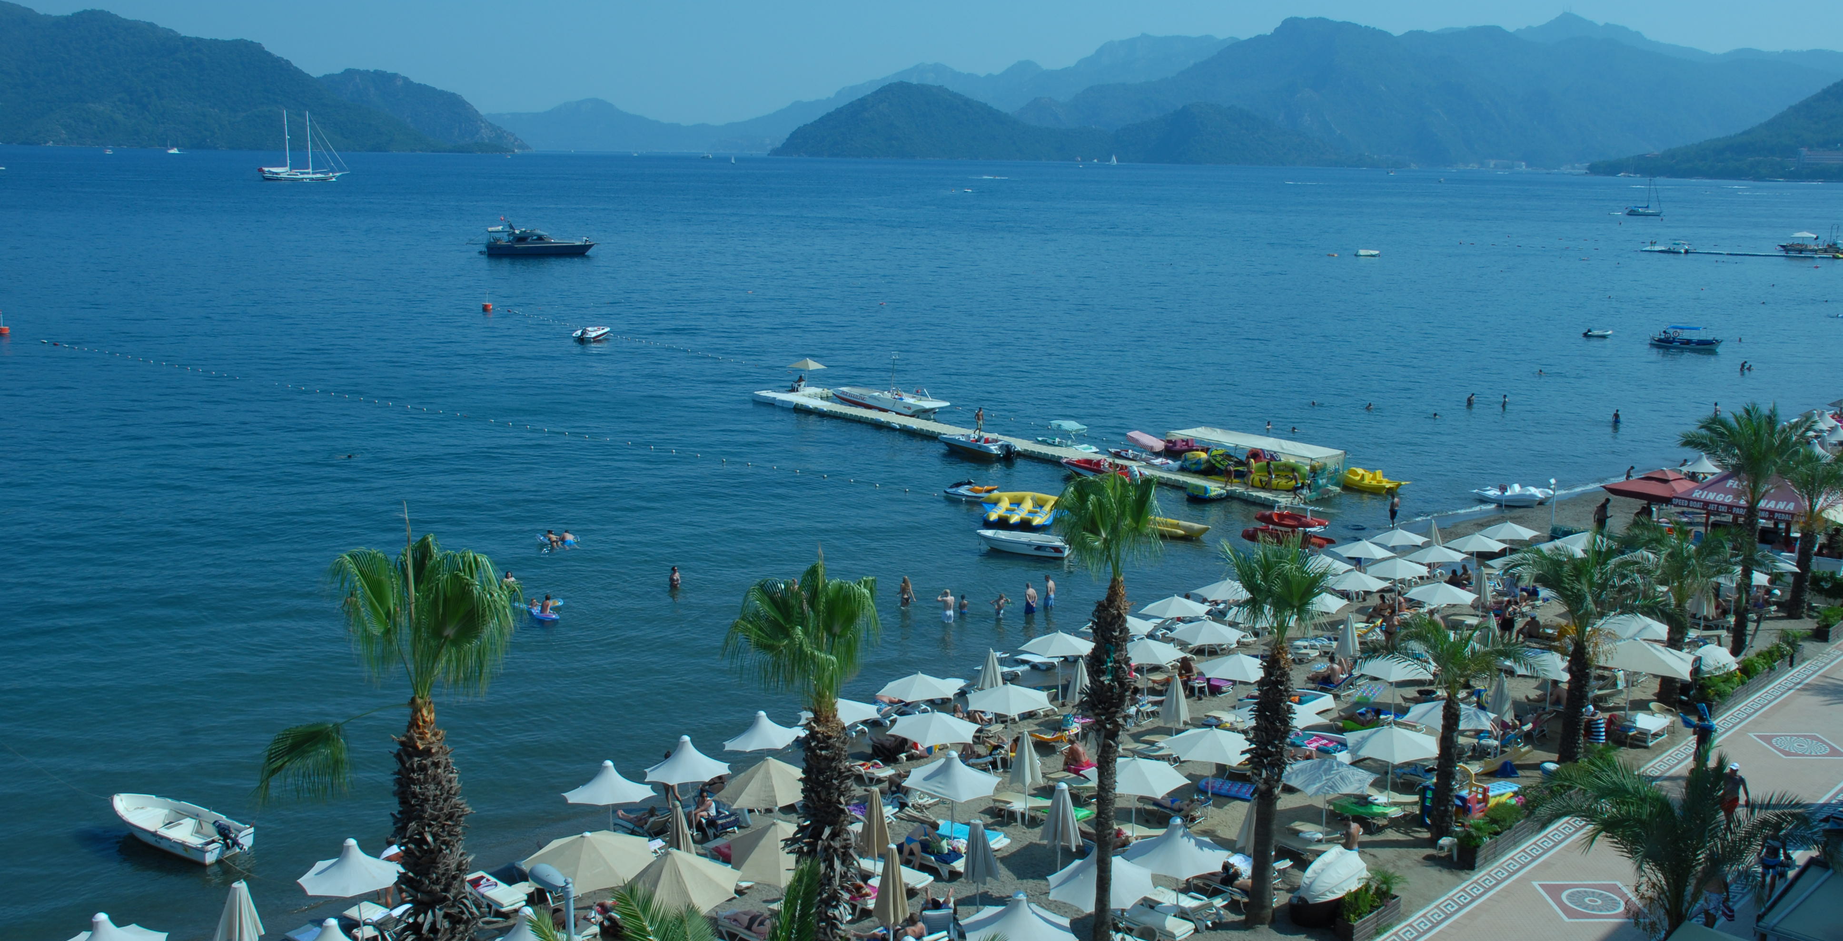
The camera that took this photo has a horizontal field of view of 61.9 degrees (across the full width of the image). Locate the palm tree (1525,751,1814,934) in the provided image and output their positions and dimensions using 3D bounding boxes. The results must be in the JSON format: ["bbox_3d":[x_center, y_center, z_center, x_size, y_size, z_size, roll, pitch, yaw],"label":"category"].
[{"bbox_3d":[13.896,7.387,28.762,4.800,4.300,4.700,1,12,0],"label":"palm tree"}]

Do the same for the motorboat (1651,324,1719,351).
[{"bbox_3d":[68.637,-12.113,138.008,5.800,2.100,2.000,12,16,43],"label":"motorboat"}]

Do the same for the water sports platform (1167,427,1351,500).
[{"bbox_3d":[17.058,-0.264,78.915,8.200,2.500,3.300,10,15,38],"label":"water sports platform"}]

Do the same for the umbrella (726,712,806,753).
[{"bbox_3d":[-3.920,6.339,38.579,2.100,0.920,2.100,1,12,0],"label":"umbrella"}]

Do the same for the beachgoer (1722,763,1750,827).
[{"bbox_3d":[17.883,7.269,33.769,0.620,1.768,0.420,10,15,38],"label":"beachgoer"}]

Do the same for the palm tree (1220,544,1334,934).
[{"bbox_3d":[6.935,5.344,30.804,2.300,8.200,2.300,4,12,13],"label":"palm tree"}]

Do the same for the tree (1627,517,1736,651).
[{"bbox_3d":[21.299,4.063,43.123,3.200,5.396,3.200,7,13,27],"label":"tree"}]

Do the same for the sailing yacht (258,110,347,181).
[{"bbox_3d":[-251.793,-131.866,622.372,35.717,28.690,7.500,-1,12,-10],"label":"sailing yacht"}]

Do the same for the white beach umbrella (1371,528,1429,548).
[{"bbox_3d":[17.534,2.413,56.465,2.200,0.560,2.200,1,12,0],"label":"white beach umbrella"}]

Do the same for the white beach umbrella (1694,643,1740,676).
[{"bbox_3d":[22.337,5.334,43.331,1.200,0.850,1.400,-11,16,-44],"label":"white beach umbrella"}]

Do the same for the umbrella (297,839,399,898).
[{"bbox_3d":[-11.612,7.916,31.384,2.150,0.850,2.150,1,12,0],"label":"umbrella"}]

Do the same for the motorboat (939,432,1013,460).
[{"bbox_3d":[3.018,-1.253,85.196,4.900,1.300,1.950,9,14,34],"label":"motorboat"}]

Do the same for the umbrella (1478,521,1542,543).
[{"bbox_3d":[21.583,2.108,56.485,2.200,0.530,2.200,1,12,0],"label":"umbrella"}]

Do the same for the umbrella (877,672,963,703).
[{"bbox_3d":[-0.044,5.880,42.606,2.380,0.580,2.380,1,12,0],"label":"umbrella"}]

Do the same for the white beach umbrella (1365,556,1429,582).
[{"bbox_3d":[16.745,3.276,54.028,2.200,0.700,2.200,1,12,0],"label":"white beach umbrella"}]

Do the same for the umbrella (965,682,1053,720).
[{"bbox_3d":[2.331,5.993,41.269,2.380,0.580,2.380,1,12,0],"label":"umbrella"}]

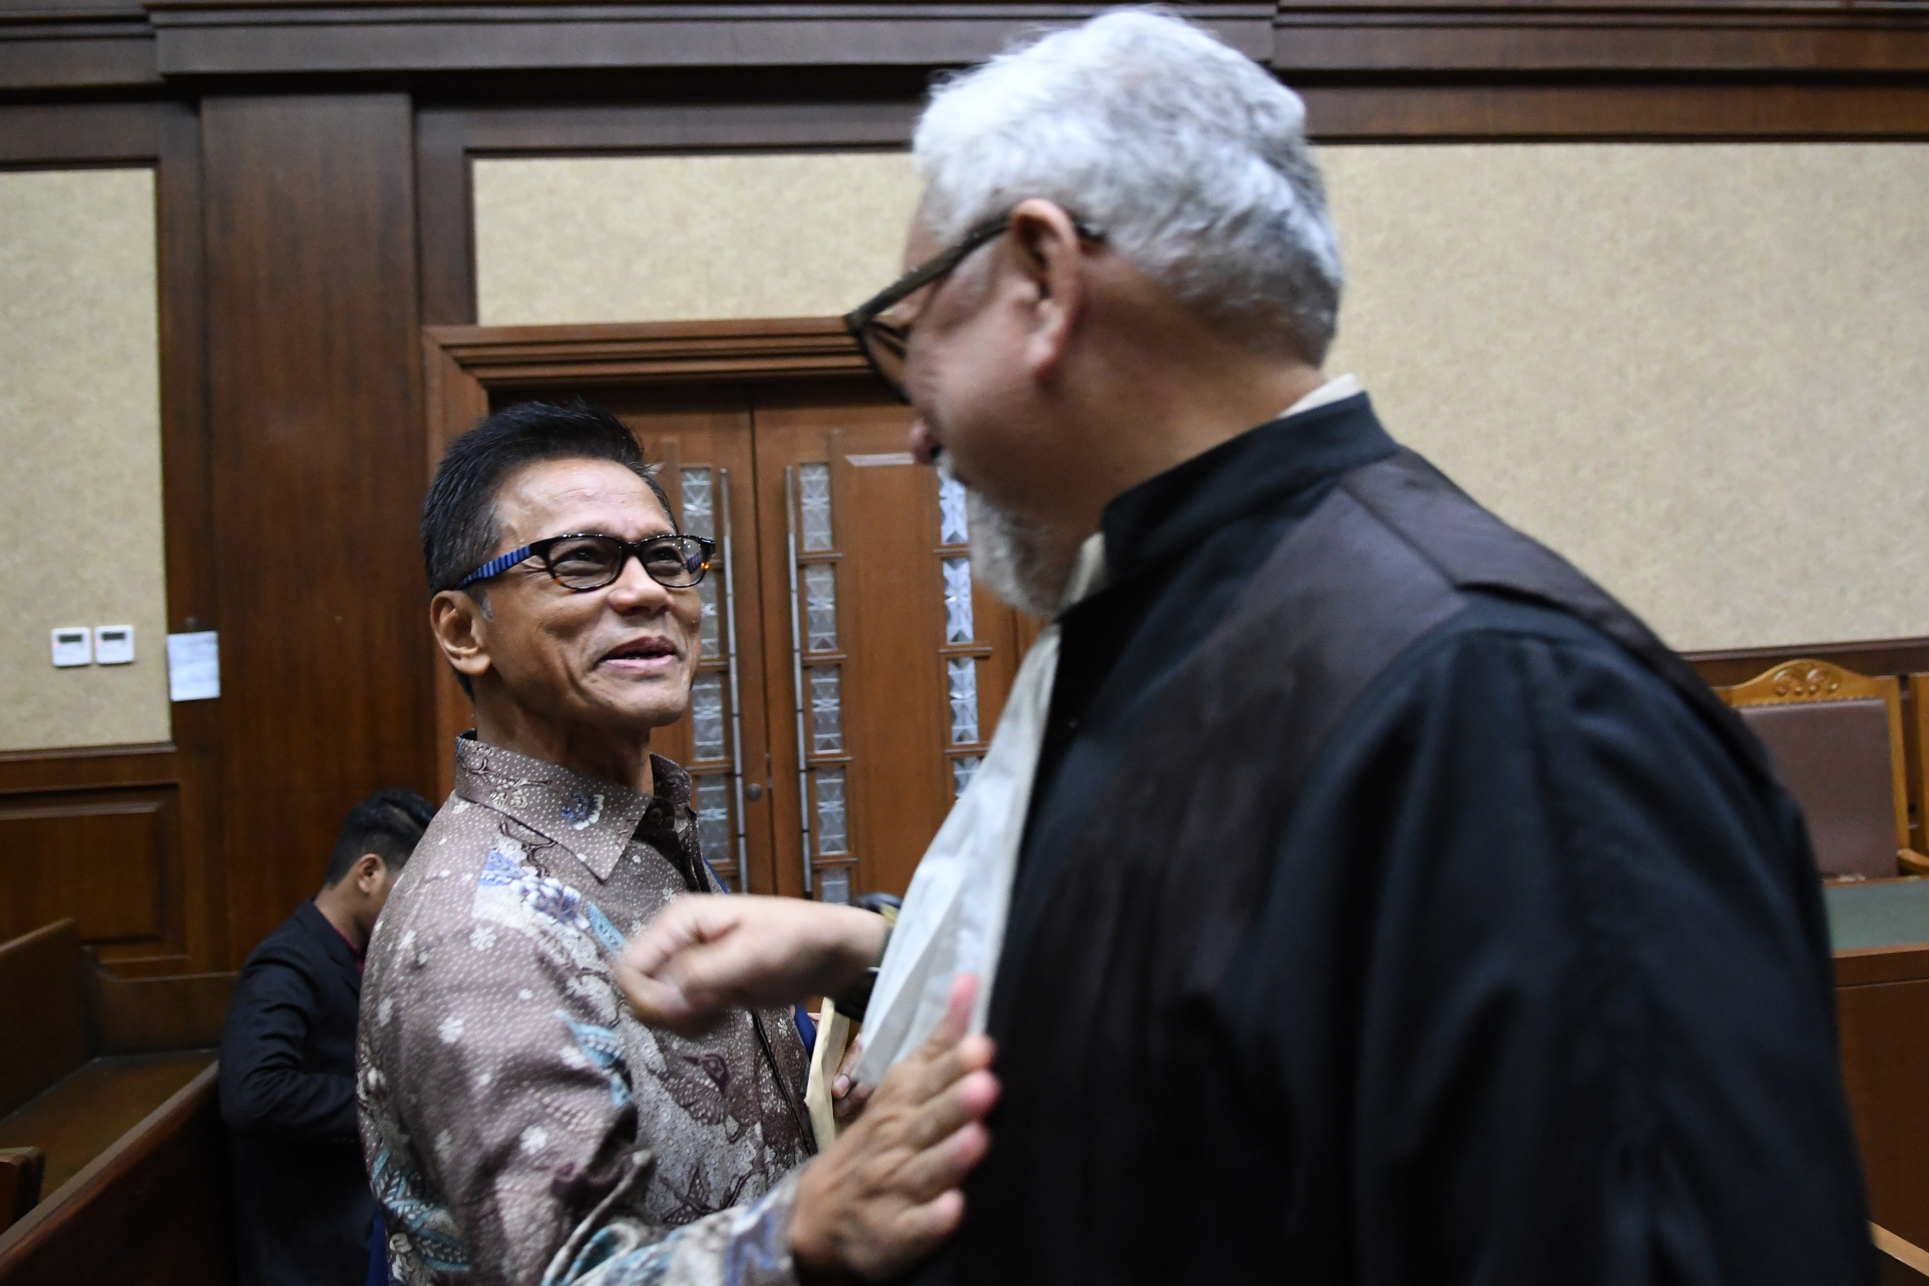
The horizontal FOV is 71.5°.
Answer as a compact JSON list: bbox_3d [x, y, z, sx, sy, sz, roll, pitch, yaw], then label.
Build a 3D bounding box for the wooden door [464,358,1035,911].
[{"bbox_3d":[-0.649,0.363,4.454,1.730,2.473,0.080,-3,-3,-6],"label":"wooden door"}]

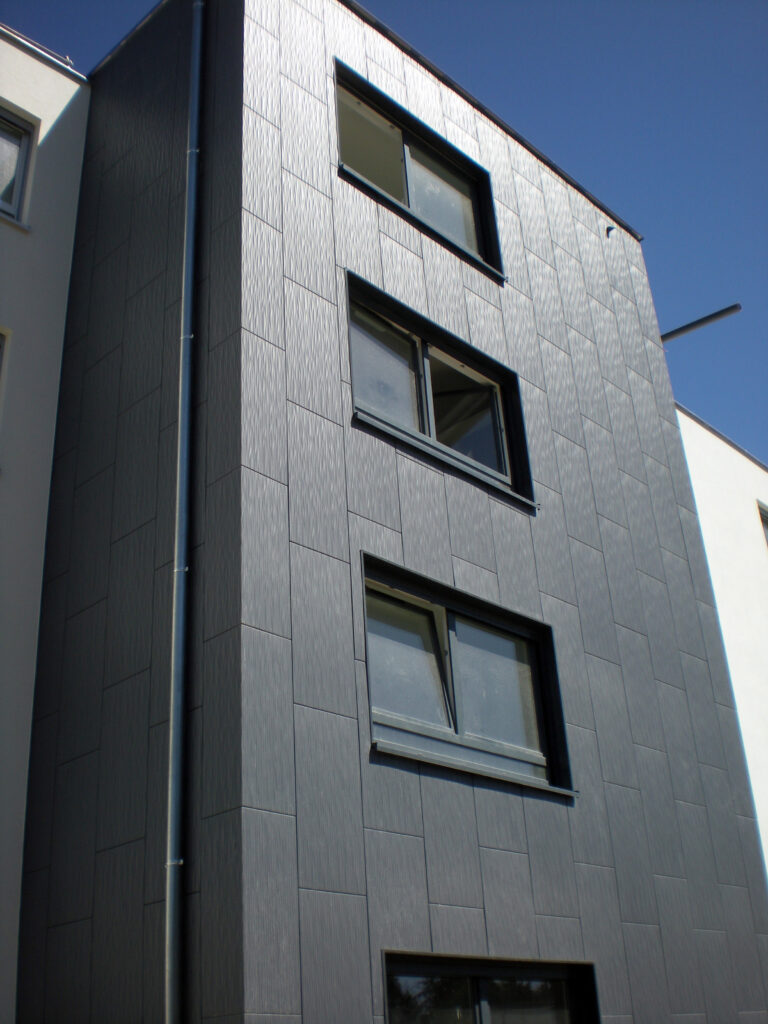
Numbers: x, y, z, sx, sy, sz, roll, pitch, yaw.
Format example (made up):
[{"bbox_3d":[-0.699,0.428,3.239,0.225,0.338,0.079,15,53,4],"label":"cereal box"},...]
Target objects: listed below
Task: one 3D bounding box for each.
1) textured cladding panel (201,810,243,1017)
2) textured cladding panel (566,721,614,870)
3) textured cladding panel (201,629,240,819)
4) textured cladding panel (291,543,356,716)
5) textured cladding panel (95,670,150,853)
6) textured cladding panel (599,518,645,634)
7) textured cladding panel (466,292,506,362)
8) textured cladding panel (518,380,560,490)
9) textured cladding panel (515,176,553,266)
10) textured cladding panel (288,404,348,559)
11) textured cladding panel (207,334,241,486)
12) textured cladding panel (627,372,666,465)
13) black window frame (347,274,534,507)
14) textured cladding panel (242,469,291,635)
[{"bbox_3d":[-0.981,2.427,6.833,0.422,1.200,0.020,-26,-34,37],"label":"textured cladding panel"},{"bbox_3d":[1.726,2.432,9.697,0.030,1.206,0.605,-26,-35,37],"label":"textured cladding panel"},{"bbox_3d":[-1.051,1.360,7.365,0.407,1.205,0.020,-27,-35,37],"label":"textured cladding panel"},{"bbox_3d":[-0.440,0.850,8.056,0.020,1.214,0.602,-27,-35,37],"label":"textured cladding panel"},{"bbox_3d":[-1.852,1.774,8.043,0.612,1.200,0.020,-26,-34,37],"label":"textured cladding panel"},{"bbox_3d":[2.440,0.649,11.485,0.020,1.205,0.600,-27,-35,37],"label":"textured cladding panel"},{"bbox_3d":[1.036,-1.887,11.422,0.020,0.685,0.601,-27,-35,37],"label":"textured cladding panel"},{"bbox_3d":[1.562,-0.775,11.293,0.020,1.205,0.485,-27,-35,37],"label":"textured cladding panel"},{"bbox_3d":[1.760,-3.427,13.188,0.020,1.199,0.601,-27,-35,37],"label":"textured cladding panel"},{"bbox_3d":[-0.505,-0.233,8.546,0.020,1.205,0.600,-27,-35,37],"label":"textured cladding panel"},{"bbox_3d":[-1.194,-0.793,8.468,0.401,1.206,0.030,-26,-35,37],"label":"textured cladding panel"},{"bbox_3d":[3.149,-1.130,13.369,0.020,1.205,0.600,-27,-35,37],"label":"textured cladding panel"},{"bbox_3d":[0.467,-1.063,10.431,0.270,1.512,2.436,-26,-34,37],"label":"black window frame"},{"bbox_3d":[-0.840,0.281,7.914,0.030,1.206,0.440,-26,-35,37],"label":"textured cladding panel"}]

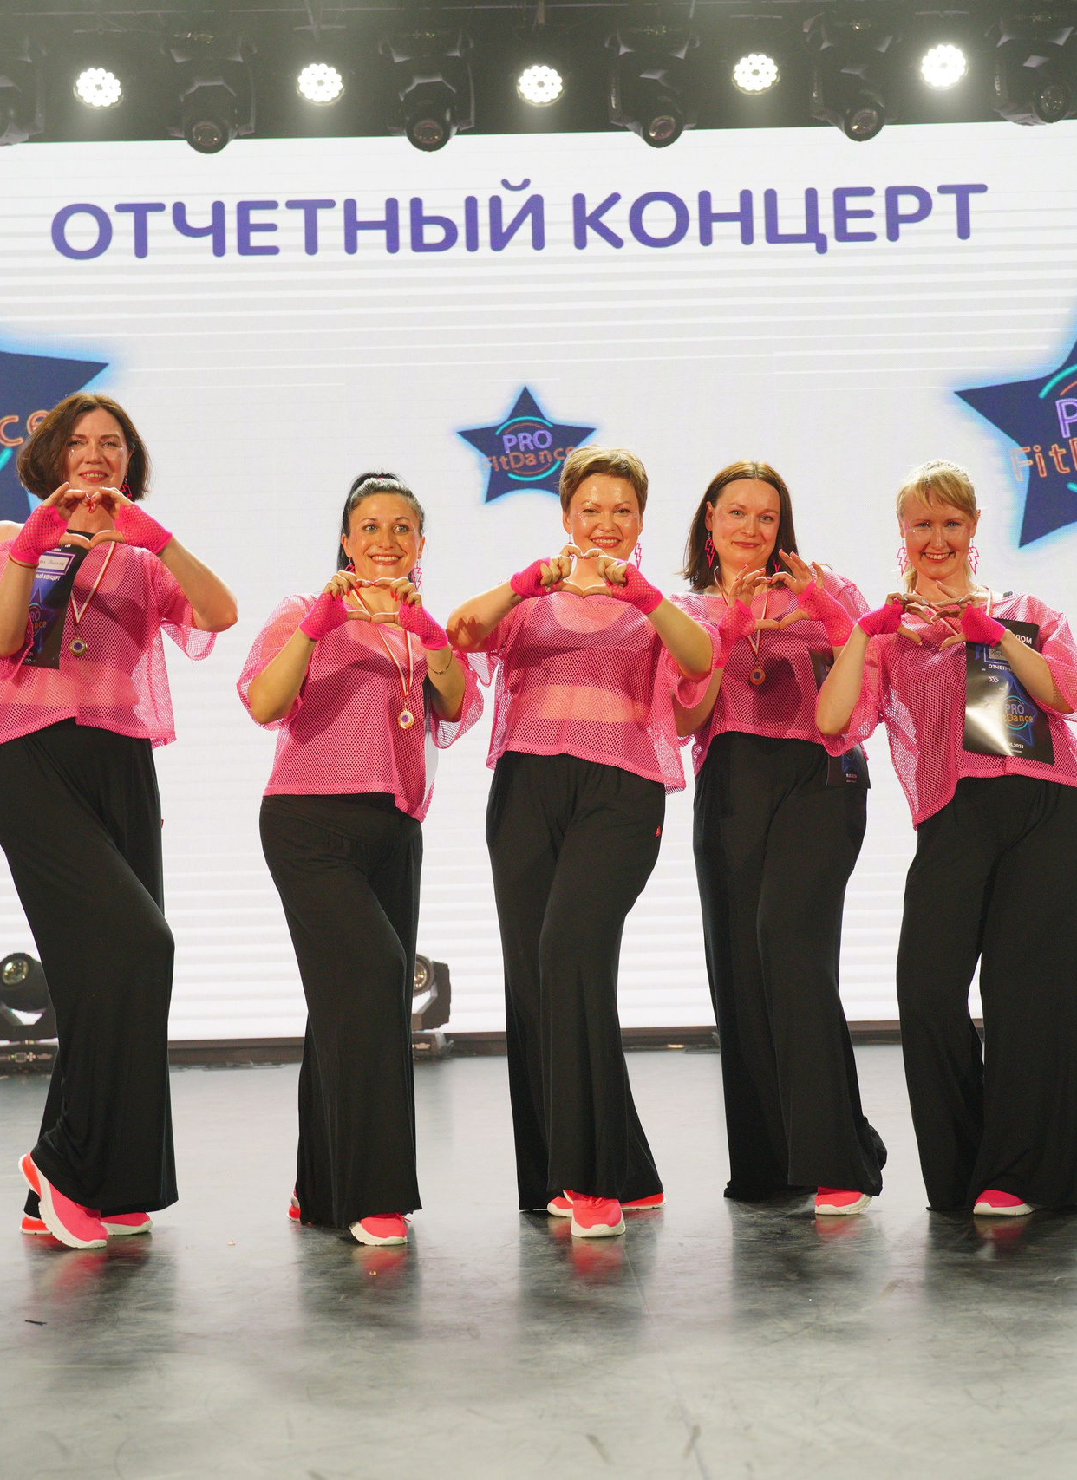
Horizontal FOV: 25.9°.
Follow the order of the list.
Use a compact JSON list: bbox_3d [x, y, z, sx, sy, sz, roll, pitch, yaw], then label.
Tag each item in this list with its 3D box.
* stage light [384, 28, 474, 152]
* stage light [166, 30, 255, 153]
[{"bbox_3d":[-0.449,-2.664,9.684,0.360,0.532,0.340,-2,-4,1],"label":"stage light"},{"bbox_3d":[-1.347,-2.653,9.669,0.360,0.531,0.340,-1,-4,-1],"label":"stage light"}]

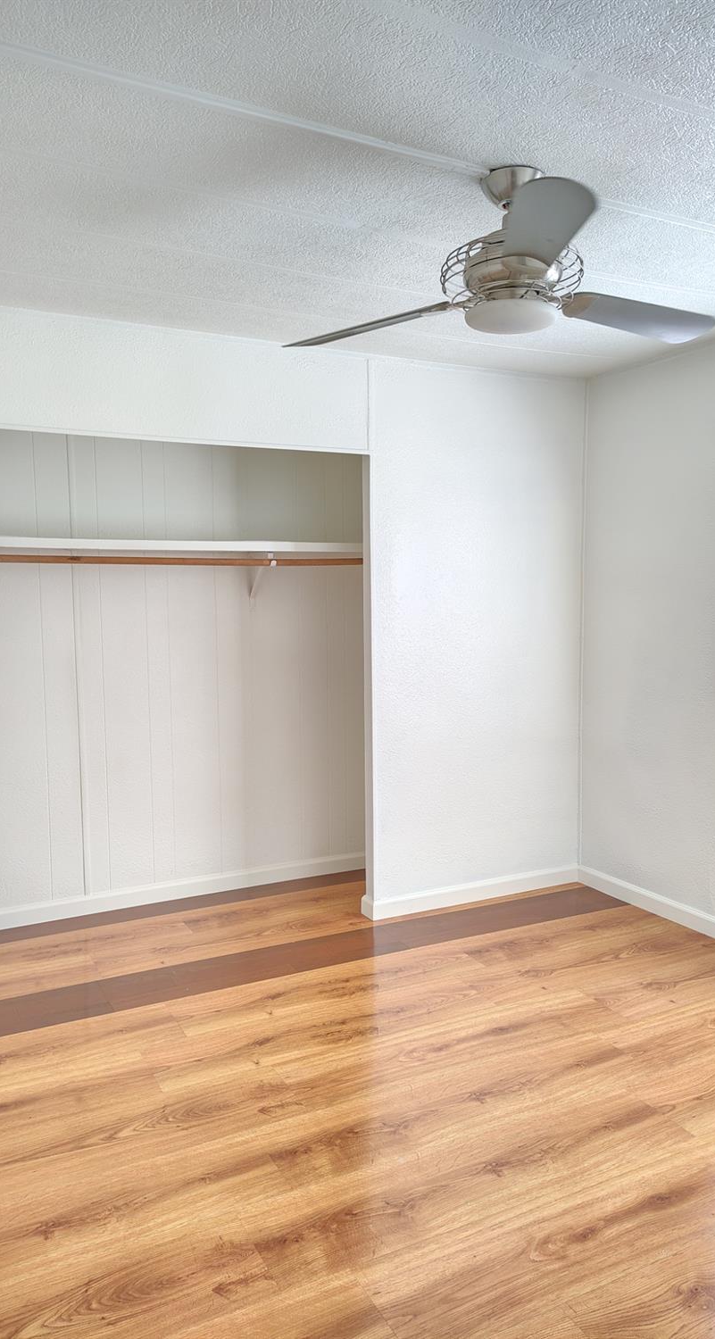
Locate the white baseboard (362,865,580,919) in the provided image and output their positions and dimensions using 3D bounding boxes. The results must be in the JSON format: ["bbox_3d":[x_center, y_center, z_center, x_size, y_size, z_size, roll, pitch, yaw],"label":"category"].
[{"bbox_3d":[0.550,1.020,4.322,1.127,0.085,0.095,-3,6,-27],"label":"white baseboard"}]

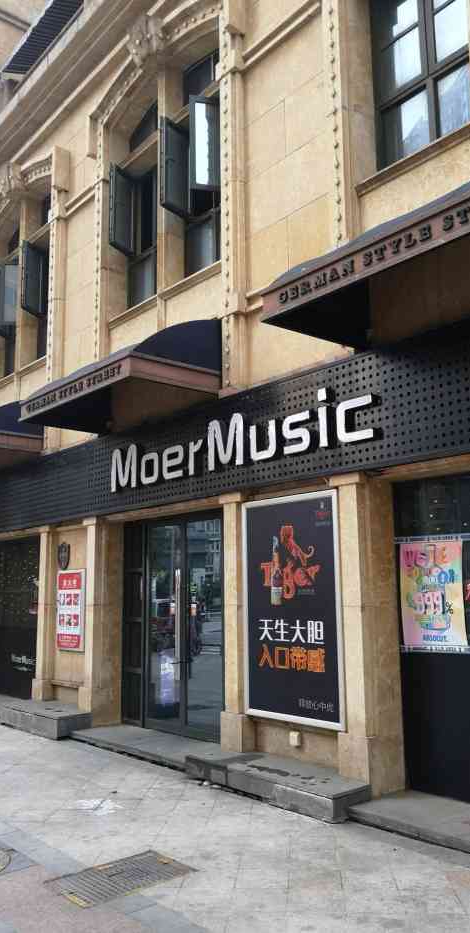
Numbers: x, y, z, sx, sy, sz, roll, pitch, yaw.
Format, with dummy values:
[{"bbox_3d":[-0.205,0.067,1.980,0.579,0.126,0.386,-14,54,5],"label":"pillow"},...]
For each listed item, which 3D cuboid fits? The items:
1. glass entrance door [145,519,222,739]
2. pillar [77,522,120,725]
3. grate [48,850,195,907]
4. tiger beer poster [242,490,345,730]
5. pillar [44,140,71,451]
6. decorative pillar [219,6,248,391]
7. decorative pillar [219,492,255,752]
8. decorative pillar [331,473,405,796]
[{"bbox_3d":[-0.586,1.769,8.389,0.083,2.500,1.658,7,-12,-39],"label":"glass entrance door"},{"bbox_3d":[-1.672,1.916,9.172,0.429,2.524,0.330,7,-12,-39],"label":"pillar"},{"bbox_3d":[-0.657,2.404,4.232,0.718,0.036,0.454,7,-12,-39],"label":"grate"},{"bbox_3d":[0.501,1.227,6.374,0.074,1.926,1.226,7,-12,-39],"label":"tiger beer poster"},{"bbox_3d":[-2.608,-2.589,10.832,0.206,4.768,0.247,7,-12,-39],"label":"pillar"},{"bbox_3d":[-0.033,-3.067,7.790,0.206,4.653,0.223,7,-12,-39],"label":"decorative pillar"},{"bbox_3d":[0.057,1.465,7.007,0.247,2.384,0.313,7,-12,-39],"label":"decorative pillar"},{"bbox_3d":[1.083,1.322,5.943,0.446,2.475,0.322,7,-12,-39],"label":"decorative pillar"}]

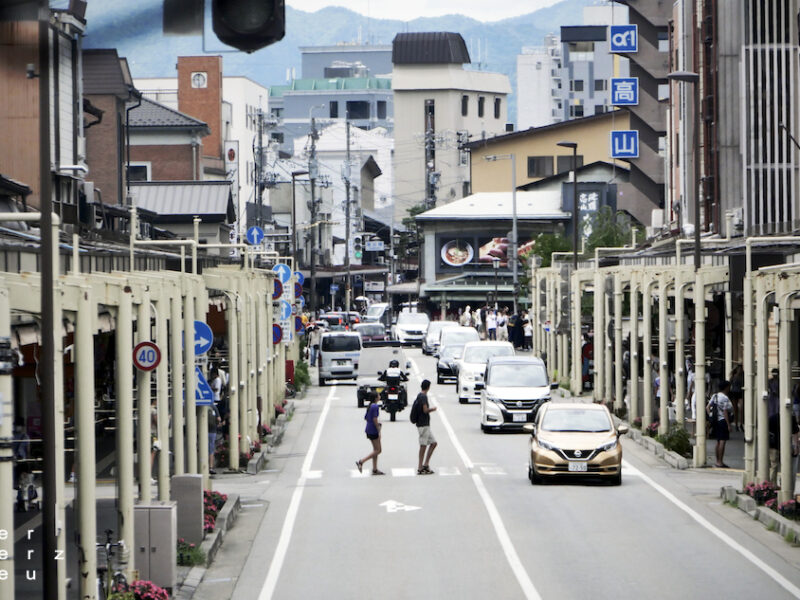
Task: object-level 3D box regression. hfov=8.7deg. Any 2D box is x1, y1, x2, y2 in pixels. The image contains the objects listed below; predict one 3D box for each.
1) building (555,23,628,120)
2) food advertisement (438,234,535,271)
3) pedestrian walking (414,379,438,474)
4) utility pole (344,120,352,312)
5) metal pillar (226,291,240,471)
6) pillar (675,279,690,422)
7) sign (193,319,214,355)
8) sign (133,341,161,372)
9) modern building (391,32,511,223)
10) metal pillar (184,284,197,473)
[{"bbox_3d":[25.919,-16.419,637.326,8.721,32.880,12.000,0,0,27],"label":"building"},{"bbox_3d":[4.974,-2.731,303.000,5.500,2.050,0.150,0,0,0],"label":"food advertisement"},{"bbox_3d":[0.479,2.434,101.000,0.500,1.800,0.500,0,0,0],"label":"pedestrian walking"},{"bbox_3d":[-3.238,-4.447,330.000,0.400,13.600,0.400,0,0,0],"label":"utility pole"},{"bbox_3d":[-3.270,1.561,103.800,0.160,3.575,0.160,-1,0,0],"label":"metal pillar"},{"bbox_3d":[5.840,1.299,109.500,0.175,3.491,0.175,-1,0,0],"label":"pillar"},{"bbox_3d":[-3.485,0.661,90.500,0.590,0.590,0.050,0,0,6],"label":"sign"},{"bbox_3d":[-3.317,0.747,69.200,0.385,0.385,0.040,0,0,3],"label":"sign"},{"bbox_3d":[3.673,-8.397,370.306,4.629,20.400,9.552,0,0,27],"label":"modern building"},{"bbox_3d":[-3.324,1.538,84.000,0.145,3.539,0.145,-1,0,0],"label":"metal pillar"}]

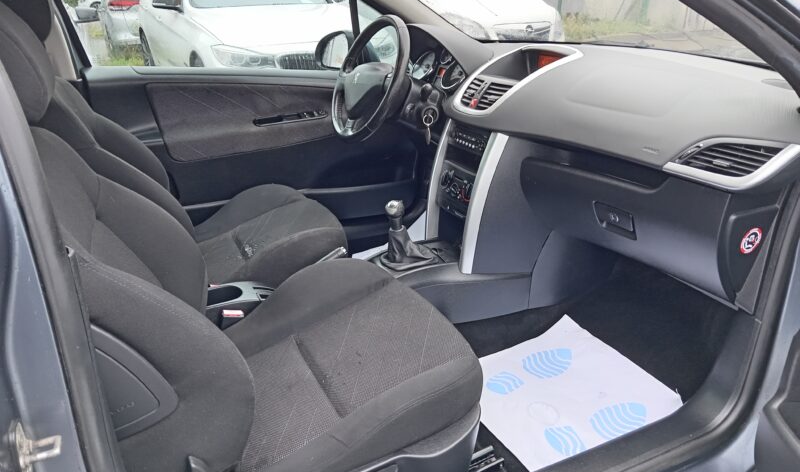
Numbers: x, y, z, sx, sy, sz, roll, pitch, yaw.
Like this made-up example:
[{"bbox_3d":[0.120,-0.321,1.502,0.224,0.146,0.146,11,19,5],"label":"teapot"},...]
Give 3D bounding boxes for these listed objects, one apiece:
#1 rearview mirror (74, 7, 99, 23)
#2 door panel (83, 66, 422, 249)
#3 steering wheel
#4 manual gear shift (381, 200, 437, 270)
[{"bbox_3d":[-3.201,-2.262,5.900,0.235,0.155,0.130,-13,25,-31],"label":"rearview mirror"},{"bbox_3d":[-0.403,-0.286,1.982,1.120,0.610,0.130,-9,23,-24],"label":"door panel"},{"bbox_3d":[-0.075,-0.456,1.705,0.105,0.377,0.377,17,11,-31],"label":"steering wheel"},{"bbox_3d":[0.025,-0.013,1.506,0.145,0.180,0.105,-9,23,-24],"label":"manual gear shift"}]

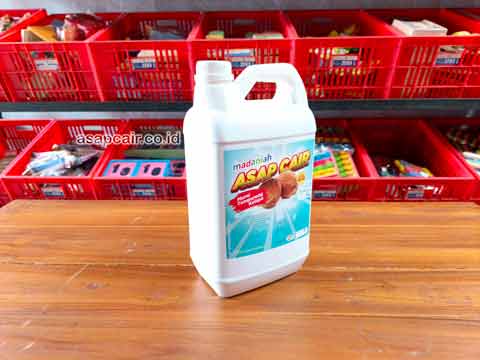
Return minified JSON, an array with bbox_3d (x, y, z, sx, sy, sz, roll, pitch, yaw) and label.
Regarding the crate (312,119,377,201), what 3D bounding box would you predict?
[{"bbox_3d":[0.362,-0.066,1.594,0.400,0.250,0.500,0,39,1],"label":"crate"}]

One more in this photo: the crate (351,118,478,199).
[{"bbox_3d":[0.770,-0.066,1.585,0.400,0.250,0.500,0,39,1],"label":"crate"}]

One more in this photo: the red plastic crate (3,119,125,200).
[{"bbox_3d":[-0.693,-0.059,1.388,0.335,0.214,0.429,0,39,1],"label":"red plastic crate"}]

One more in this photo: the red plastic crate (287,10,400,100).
[{"bbox_3d":[0.413,-0.590,1.478,0.400,0.250,0.500,0,39,1],"label":"red plastic crate"}]

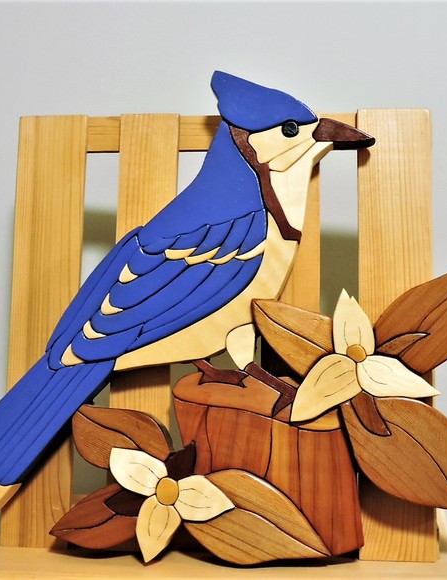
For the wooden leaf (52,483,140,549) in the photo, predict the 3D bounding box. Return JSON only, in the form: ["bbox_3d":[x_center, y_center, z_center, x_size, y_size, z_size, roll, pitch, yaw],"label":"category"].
[{"bbox_3d":[-0.111,0.196,0.779,0.077,0.056,0.020,0,-8,5],"label":"wooden leaf"}]

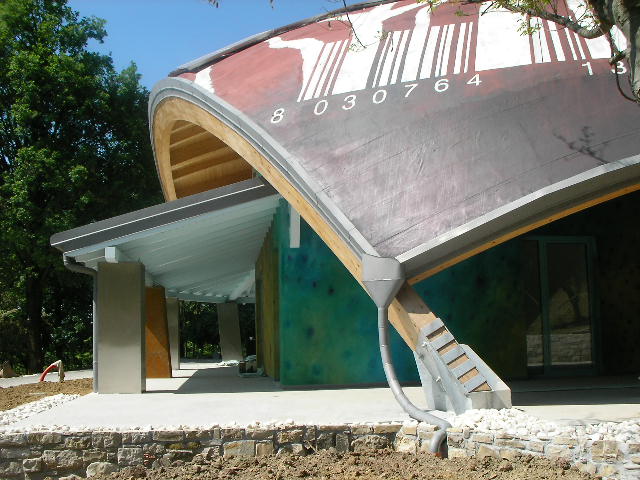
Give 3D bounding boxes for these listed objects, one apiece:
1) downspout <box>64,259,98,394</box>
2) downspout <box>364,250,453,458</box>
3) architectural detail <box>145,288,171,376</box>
[{"bbox_3d":[-4.250,1.492,12.866,0.580,2.400,0.250,0,-7,-8],"label":"downspout"},{"bbox_3d":[0.938,1.223,7.985,0.800,2.130,0.800,0,-7,-8],"label":"downspout"},{"bbox_3d":[-3.938,2.182,17.040,0.720,2.120,0.450,-2,-7,-8],"label":"architectural detail"}]

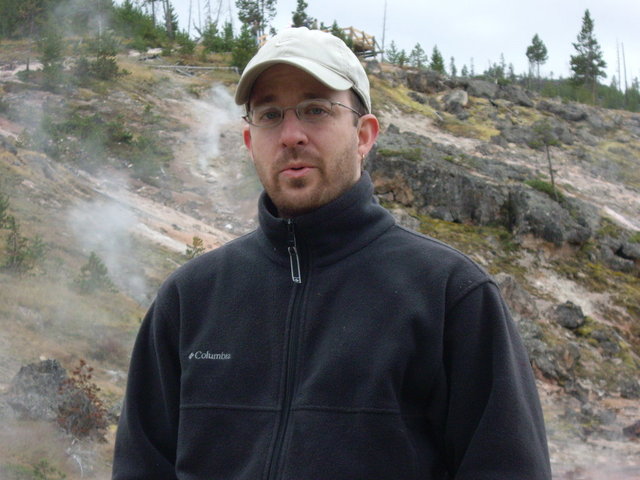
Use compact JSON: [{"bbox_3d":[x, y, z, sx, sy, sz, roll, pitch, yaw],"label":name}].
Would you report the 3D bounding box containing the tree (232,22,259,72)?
[{"bbox_3d":[-4.373,-11.357,102.000,1.450,2.817,1.450,0,0,0],"label":"tree"}]

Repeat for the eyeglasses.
[{"bbox_3d":[-0.012,-0.152,2.266,0.136,0.040,0.136,-6,-9,24],"label":"eyeglasses"}]

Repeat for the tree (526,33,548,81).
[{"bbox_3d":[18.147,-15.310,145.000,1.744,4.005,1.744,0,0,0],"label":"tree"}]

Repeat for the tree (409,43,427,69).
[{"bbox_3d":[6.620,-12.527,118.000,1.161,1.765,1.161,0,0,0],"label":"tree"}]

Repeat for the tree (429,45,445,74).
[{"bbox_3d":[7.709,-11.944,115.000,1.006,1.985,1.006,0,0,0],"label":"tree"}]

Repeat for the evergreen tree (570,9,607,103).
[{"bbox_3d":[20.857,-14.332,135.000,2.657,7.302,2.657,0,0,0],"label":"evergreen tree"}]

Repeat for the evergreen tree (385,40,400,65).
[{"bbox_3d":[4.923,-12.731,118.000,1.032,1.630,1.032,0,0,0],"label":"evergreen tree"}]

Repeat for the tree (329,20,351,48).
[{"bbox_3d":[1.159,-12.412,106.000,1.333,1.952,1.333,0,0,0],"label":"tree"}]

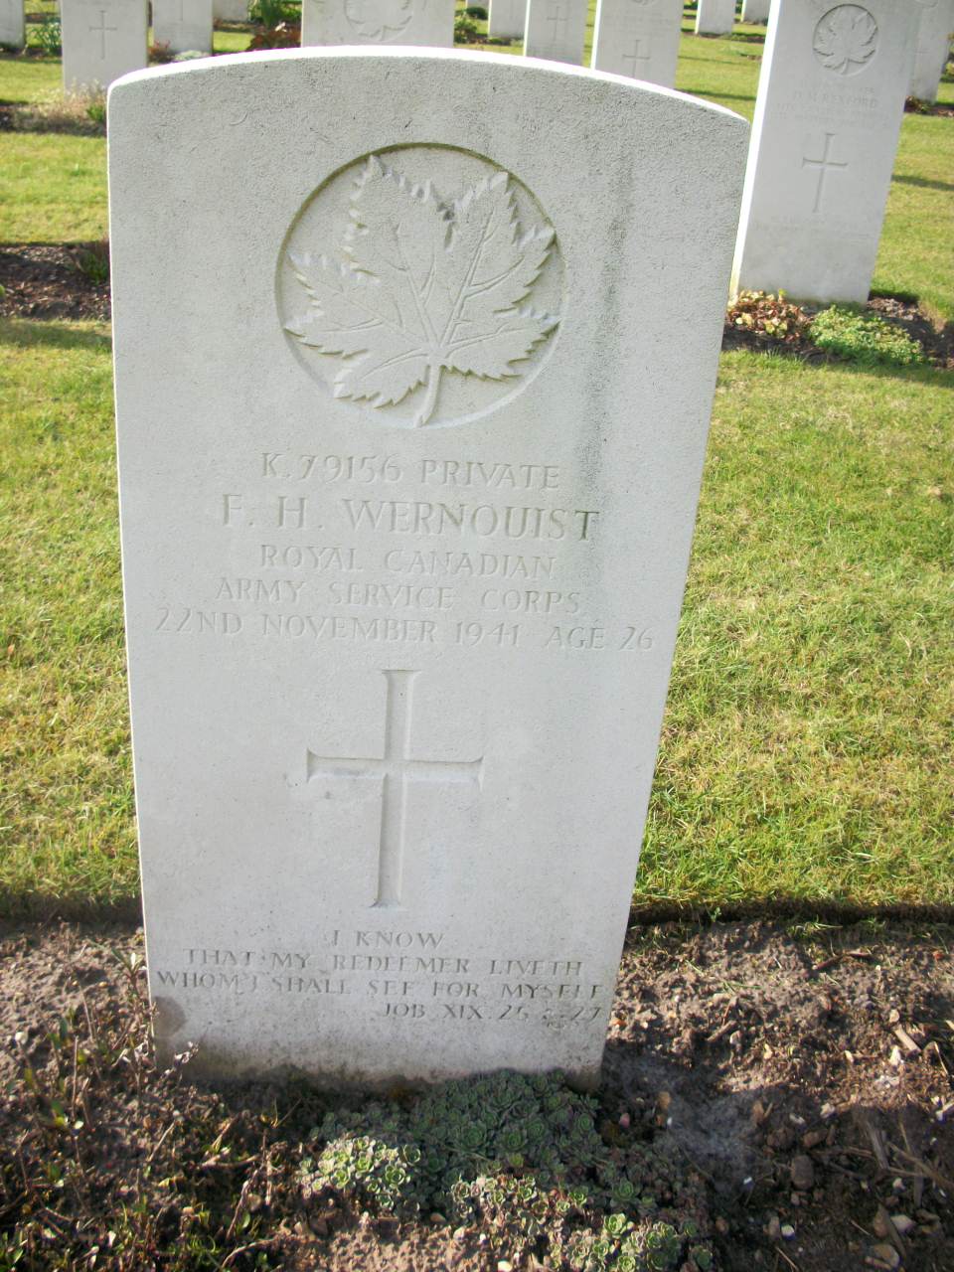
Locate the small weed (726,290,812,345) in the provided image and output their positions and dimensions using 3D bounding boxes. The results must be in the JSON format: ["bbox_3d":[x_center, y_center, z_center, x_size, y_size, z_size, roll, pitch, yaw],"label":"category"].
[{"bbox_3d":[0.718,-0.789,3.186,0.235,0.095,0.220,3,27,-3],"label":"small weed"}]

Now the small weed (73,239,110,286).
[{"bbox_3d":[-0.940,-0.930,3.197,0.140,0.105,0.130,3,27,-3],"label":"small weed"}]

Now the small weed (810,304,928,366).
[{"bbox_3d":[0.960,-0.738,3.156,0.300,0.088,0.250,3,27,-3],"label":"small weed"}]

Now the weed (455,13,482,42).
[{"bbox_3d":[-0.119,-4.699,9.945,0.260,0.200,0.230,3,27,-3],"label":"weed"}]

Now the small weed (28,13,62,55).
[{"bbox_3d":[-2.576,-3.637,7.761,0.270,0.230,0.240,3,27,-3],"label":"small weed"}]

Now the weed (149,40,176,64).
[{"bbox_3d":[-1.875,-3.448,7.596,0.180,0.140,0.160,3,27,-3],"label":"weed"}]

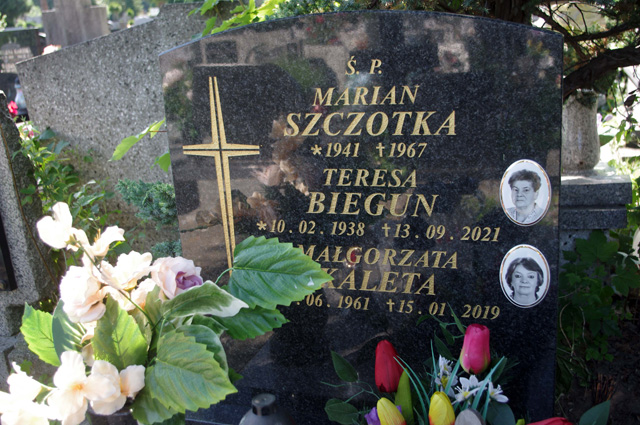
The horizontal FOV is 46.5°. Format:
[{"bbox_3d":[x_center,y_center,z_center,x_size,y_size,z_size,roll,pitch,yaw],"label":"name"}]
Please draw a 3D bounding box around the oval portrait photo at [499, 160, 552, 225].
[{"bbox_3d":[0.364,-0.033,1.321,0.088,0.123,0.009,2,16,19],"label":"oval portrait photo"}]

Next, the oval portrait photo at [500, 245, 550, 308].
[{"bbox_3d":[0.374,0.119,1.363,0.088,0.123,0.009,2,16,19],"label":"oval portrait photo"}]

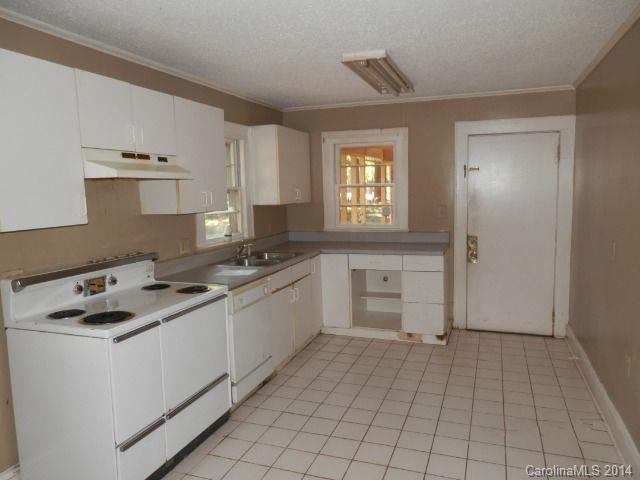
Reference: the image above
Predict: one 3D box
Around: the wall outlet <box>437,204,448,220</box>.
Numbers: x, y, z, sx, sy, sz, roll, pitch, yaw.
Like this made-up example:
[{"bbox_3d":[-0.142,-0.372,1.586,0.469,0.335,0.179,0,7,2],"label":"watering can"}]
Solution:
[{"bbox_3d":[1.296,-0.296,4.869,0.075,0.119,0.016,1,7,21],"label":"wall outlet"}]

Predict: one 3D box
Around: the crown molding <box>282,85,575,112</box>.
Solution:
[{"bbox_3d":[0.974,-1.461,4.791,3.003,0.042,0.040,1,7,21],"label":"crown molding"}]

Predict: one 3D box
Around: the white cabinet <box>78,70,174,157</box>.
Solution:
[{"bbox_3d":[-1.232,-0.715,2.765,0.321,0.390,0.762,1,7,21],"label":"white cabinet"}]

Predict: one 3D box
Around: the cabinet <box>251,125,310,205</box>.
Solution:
[{"bbox_3d":[-0.406,-0.790,5.029,0.301,0.785,0.827,1,7,21],"label":"cabinet"}]

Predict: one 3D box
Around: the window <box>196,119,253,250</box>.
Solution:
[{"bbox_3d":[-0.884,-0.531,4.258,0.099,1.124,0.962,1,7,21],"label":"window"}]

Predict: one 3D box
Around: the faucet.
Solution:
[{"bbox_3d":[-0.674,0.078,4.277,0.149,0.169,0.238,1,7,21],"label":"faucet"}]

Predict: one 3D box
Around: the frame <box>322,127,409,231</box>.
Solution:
[{"bbox_3d":[0.501,-0.654,5.157,0.976,1.113,0.099,1,7,21],"label":"frame"}]

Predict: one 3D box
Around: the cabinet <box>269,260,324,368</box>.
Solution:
[{"bbox_3d":[-0.473,0.622,4.480,0.613,0.859,1.102,1,7,21],"label":"cabinet"}]

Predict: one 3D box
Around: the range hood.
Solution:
[{"bbox_3d":[-1.167,-0.442,2.778,0.479,0.163,0.764,1,7,21],"label":"range hood"}]

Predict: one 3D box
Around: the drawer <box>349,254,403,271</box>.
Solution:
[{"bbox_3d":[0.616,0.195,4.732,0.536,0.144,0.447,1,7,21],"label":"drawer"}]

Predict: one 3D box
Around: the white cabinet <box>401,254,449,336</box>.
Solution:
[{"bbox_3d":[1.097,0.506,4.675,0.417,0.770,0.608,1,7,21],"label":"white cabinet"}]

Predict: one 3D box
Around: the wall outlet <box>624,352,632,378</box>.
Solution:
[{"bbox_3d":[1.681,0.680,2.527,0.012,0.115,0.074,1,7,21],"label":"wall outlet"}]

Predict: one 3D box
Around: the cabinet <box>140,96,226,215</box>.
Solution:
[{"bbox_3d":[-0.989,-0.596,3.421,0.321,0.782,0.611,1,7,21],"label":"cabinet"}]

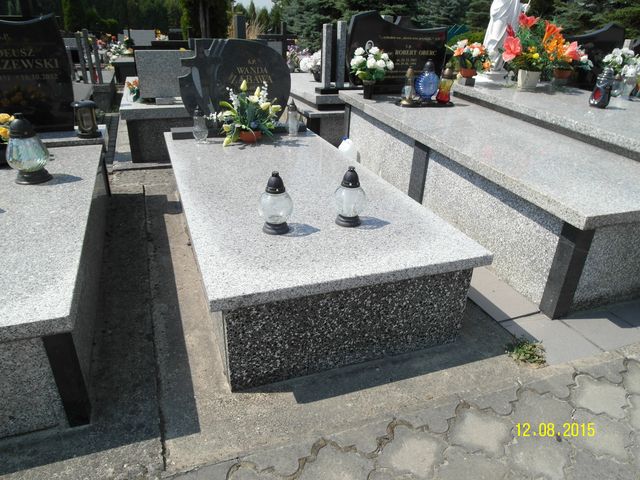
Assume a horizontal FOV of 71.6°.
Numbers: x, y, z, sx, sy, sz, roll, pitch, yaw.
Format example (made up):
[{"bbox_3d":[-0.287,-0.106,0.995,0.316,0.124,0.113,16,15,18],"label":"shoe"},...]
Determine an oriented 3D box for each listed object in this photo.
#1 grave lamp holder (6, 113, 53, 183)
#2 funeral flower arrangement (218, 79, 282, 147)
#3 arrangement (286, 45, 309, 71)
[{"bbox_3d":[-1.387,-0.442,2.103,0.200,0.309,0.200,-7,28,-20],"label":"grave lamp holder"},{"bbox_3d":[-0.469,-0.872,3.014,0.418,0.418,0.319,-8,28,-19],"label":"funeral flower arrangement"},{"bbox_3d":[-0.315,-2.578,6.291,0.340,0.342,0.320,-7,28,-20],"label":"arrangement"}]

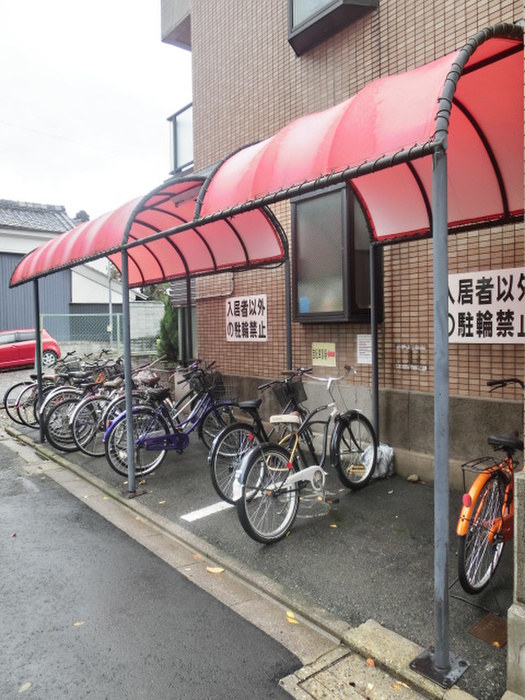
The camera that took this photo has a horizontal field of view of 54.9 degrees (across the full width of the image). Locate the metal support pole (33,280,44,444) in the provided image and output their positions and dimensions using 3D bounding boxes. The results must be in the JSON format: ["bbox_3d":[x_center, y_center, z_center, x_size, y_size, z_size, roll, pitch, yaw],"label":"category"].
[{"bbox_3d":[-2.978,0.161,6.749,0.070,2.167,0.070,-3,3,-39],"label":"metal support pole"}]

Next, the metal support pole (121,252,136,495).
[{"bbox_3d":[-1.225,0.209,4.598,0.065,2.194,0.065,-3,3,-39],"label":"metal support pole"}]

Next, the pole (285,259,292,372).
[{"bbox_3d":[0.308,0.065,5.814,0.065,2.242,0.065,-3,3,-39],"label":"pole"}]

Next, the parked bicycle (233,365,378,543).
[{"bbox_3d":[0.412,0.699,3.958,0.660,1.180,1.870,1,3,40],"label":"parked bicycle"}]

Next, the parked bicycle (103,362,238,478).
[{"bbox_3d":[-0.814,0.713,5.416,1.820,1.100,0.580,-3,3,-36],"label":"parked bicycle"}]

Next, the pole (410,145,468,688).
[{"bbox_3d":[0.762,0.269,2.150,0.190,2.233,0.190,-3,3,-39],"label":"pole"}]

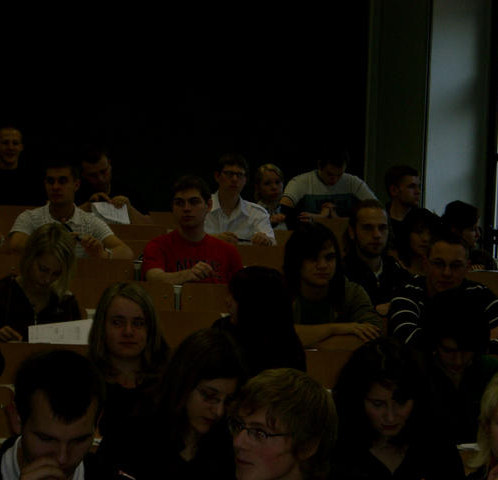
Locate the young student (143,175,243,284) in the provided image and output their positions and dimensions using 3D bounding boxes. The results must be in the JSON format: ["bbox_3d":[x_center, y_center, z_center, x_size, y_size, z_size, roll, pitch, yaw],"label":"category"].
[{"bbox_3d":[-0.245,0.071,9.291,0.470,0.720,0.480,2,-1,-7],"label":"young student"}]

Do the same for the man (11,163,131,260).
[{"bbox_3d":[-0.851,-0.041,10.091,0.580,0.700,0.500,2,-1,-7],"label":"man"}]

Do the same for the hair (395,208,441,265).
[{"bbox_3d":[0.764,-0.016,9.500,0.210,0.250,0.230,3,-2,-22],"label":"hair"}]

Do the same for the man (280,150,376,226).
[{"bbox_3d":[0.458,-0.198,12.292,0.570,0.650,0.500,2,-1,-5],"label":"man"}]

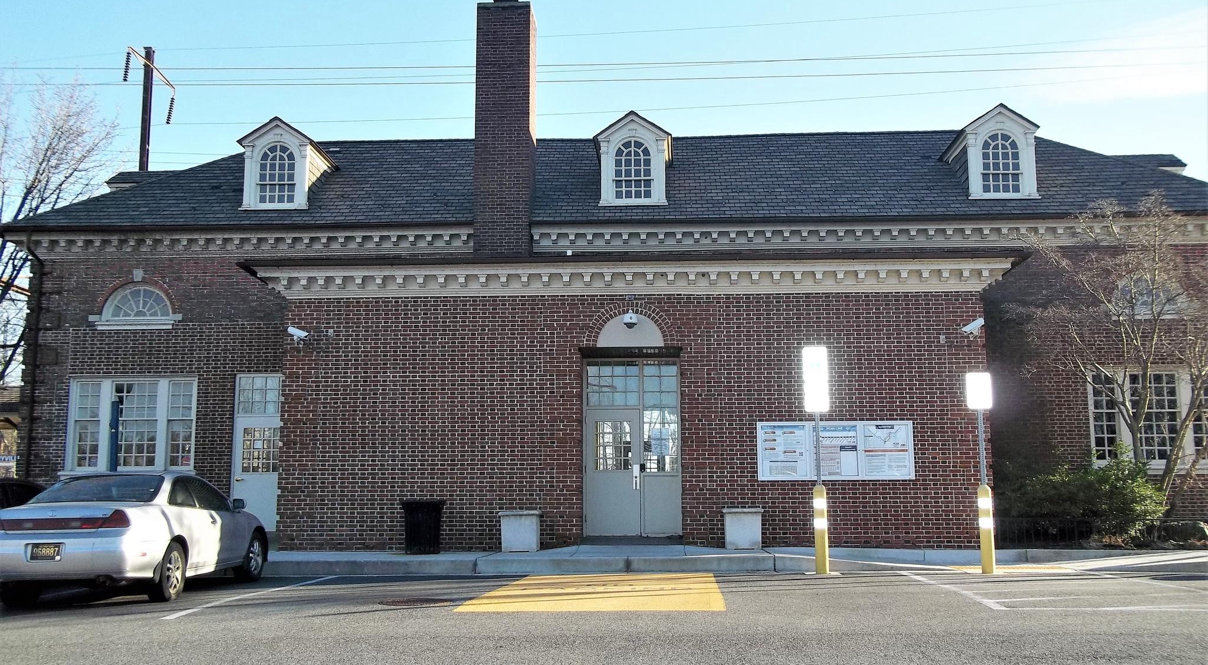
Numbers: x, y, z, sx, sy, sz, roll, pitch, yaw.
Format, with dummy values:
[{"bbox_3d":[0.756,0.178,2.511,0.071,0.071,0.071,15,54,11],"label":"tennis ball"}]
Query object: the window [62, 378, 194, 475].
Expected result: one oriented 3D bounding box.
[{"bbox_3d":[-8.991,1.770,21.305,2.436,1.850,0.180,-1,-8,2],"label":"window"}]

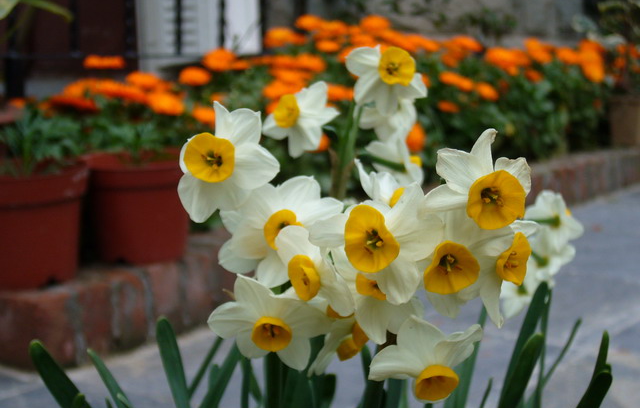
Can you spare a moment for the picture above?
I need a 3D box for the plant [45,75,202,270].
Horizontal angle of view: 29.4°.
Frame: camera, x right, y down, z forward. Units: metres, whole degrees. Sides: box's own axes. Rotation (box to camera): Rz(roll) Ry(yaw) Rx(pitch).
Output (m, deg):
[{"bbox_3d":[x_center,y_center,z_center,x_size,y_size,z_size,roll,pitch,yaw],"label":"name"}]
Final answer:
[{"bbox_3d":[-0.277,-0.046,1.720,0.205,0.250,0.190,0,9,0],"label":"plant"}]

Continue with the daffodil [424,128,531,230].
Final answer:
[{"bbox_3d":[0.067,-0.010,0.520,0.045,0.044,0.027,-3,13,-19],"label":"daffodil"}]

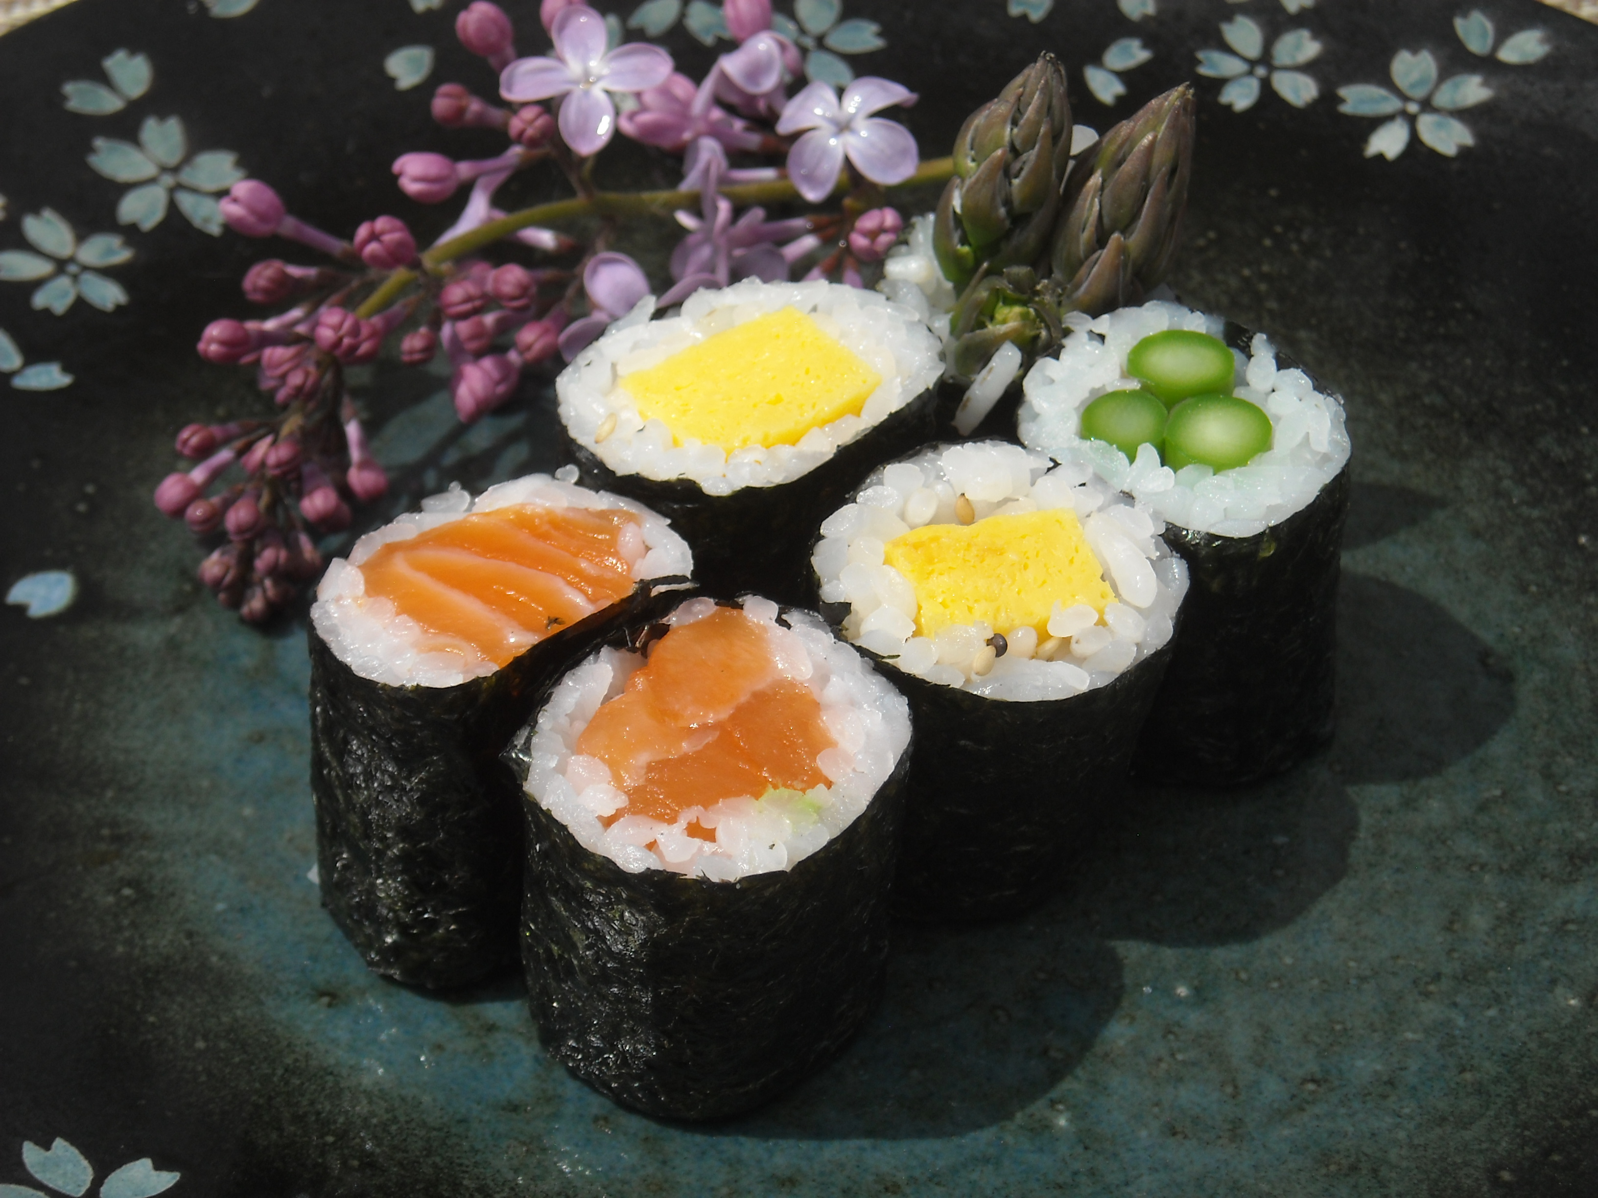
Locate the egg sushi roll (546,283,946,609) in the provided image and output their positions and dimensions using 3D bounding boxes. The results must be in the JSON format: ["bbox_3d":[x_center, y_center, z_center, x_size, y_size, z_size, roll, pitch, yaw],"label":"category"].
[{"bbox_3d":[-0.004,-0.009,0.362,0.035,0.030,0.033,0,43,0],"label":"egg sushi roll"}]

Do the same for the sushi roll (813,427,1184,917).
[{"bbox_3d":[0.018,0.007,0.347,0.033,0.029,0.033,0,43,0],"label":"sushi roll"}]

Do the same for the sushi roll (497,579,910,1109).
[{"bbox_3d":[-0.007,0.022,0.330,0.032,0.030,0.033,0,43,0],"label":"sushi roll"}]

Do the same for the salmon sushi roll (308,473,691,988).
[{"bbox_3d":[-0.025,0.012,0.336,0.031,0.034,0.028,0,43,0],"label":"salmon sushi roll"}]

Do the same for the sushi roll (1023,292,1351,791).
[{"bbox_3d":[0.035,-0.005,0.358,0.029,0.031,0.031,0,43,0],"label":"sushi roll"}]

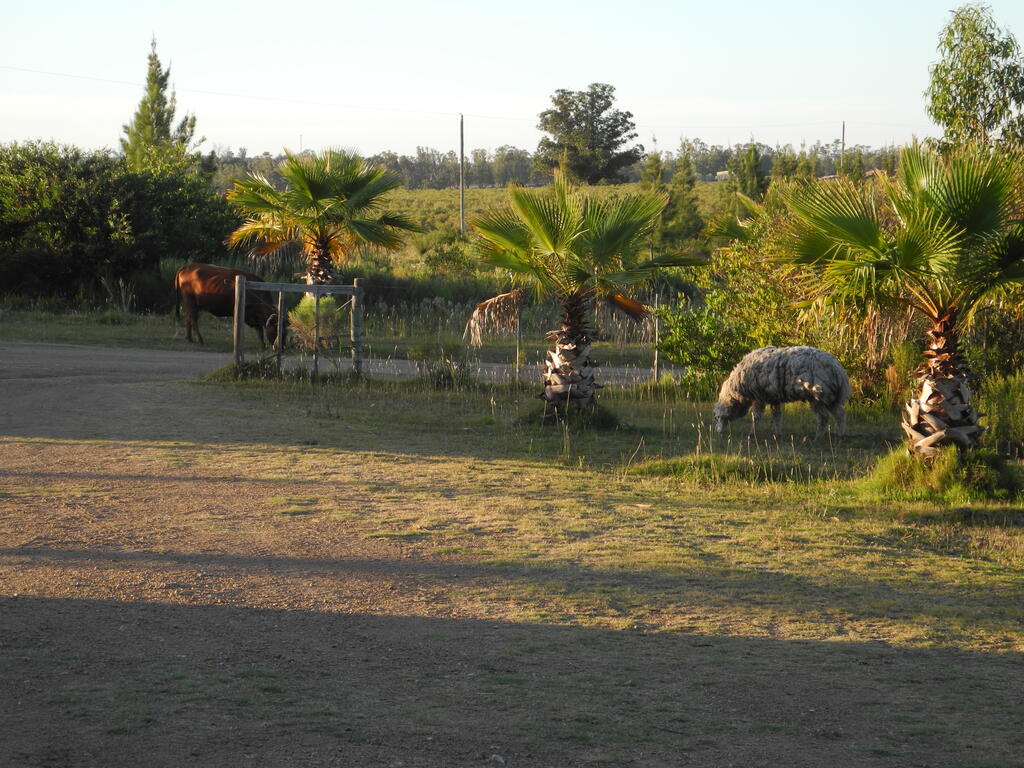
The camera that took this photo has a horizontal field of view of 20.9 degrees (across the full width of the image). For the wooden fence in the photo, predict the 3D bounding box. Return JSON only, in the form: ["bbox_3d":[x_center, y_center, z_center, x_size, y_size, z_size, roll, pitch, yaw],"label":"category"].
[{"bbox_3d":[-2.495,-0.676,32.457,1.550,1.157,0.160,1,4,12],"label":"wooden fence"}]

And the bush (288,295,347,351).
[{"bbox_3d":[-2.609,-0.831,37.272,0.800,0.765,0.750,0,4,0],"label":"bush"}]

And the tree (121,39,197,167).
[{"bbox_3d":[-8.287,-5.222,64.793,2.400,5.621,2.300,0,4,0],"label":"tree"}]

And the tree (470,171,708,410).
[{"bbox_3d":[0.740,-0.935,27.913,2.380,2.370,2.300,0,4,0],"label":"tree"}]

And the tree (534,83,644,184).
[{"bbox_3d":[11.148,-35.686,399.441,15.800,15.168,14.500,0,4,0],"label":"tree"}]

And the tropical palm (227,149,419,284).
[{"bbox_3d":[-2.644,-1.910,38.700,2.700,2.725,2.600,0,4,0],"label":"tropical palm"}]

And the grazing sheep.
[{"bbox_3d":[2.345,0.082,24.171,1.200,0.786,0.480,1,4,16],"label":"grazing sheep"}]

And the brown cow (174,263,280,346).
[{"bbox_3d":[-3.942,-1.100,38.756,1.750,1.185,0.550,2,5,28],"label":"brown cow"}]

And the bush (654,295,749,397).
[{"bbox_3d":[2.063,-0.411,29.758,1.050,1.136,1.000,0,4,0],"label":"bush"}]

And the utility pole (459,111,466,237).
[{"bbox_3d":[-2.848,-11.885,159.736,0.220,7.161,0.220,0,4,0],"label":"utility pole"}]

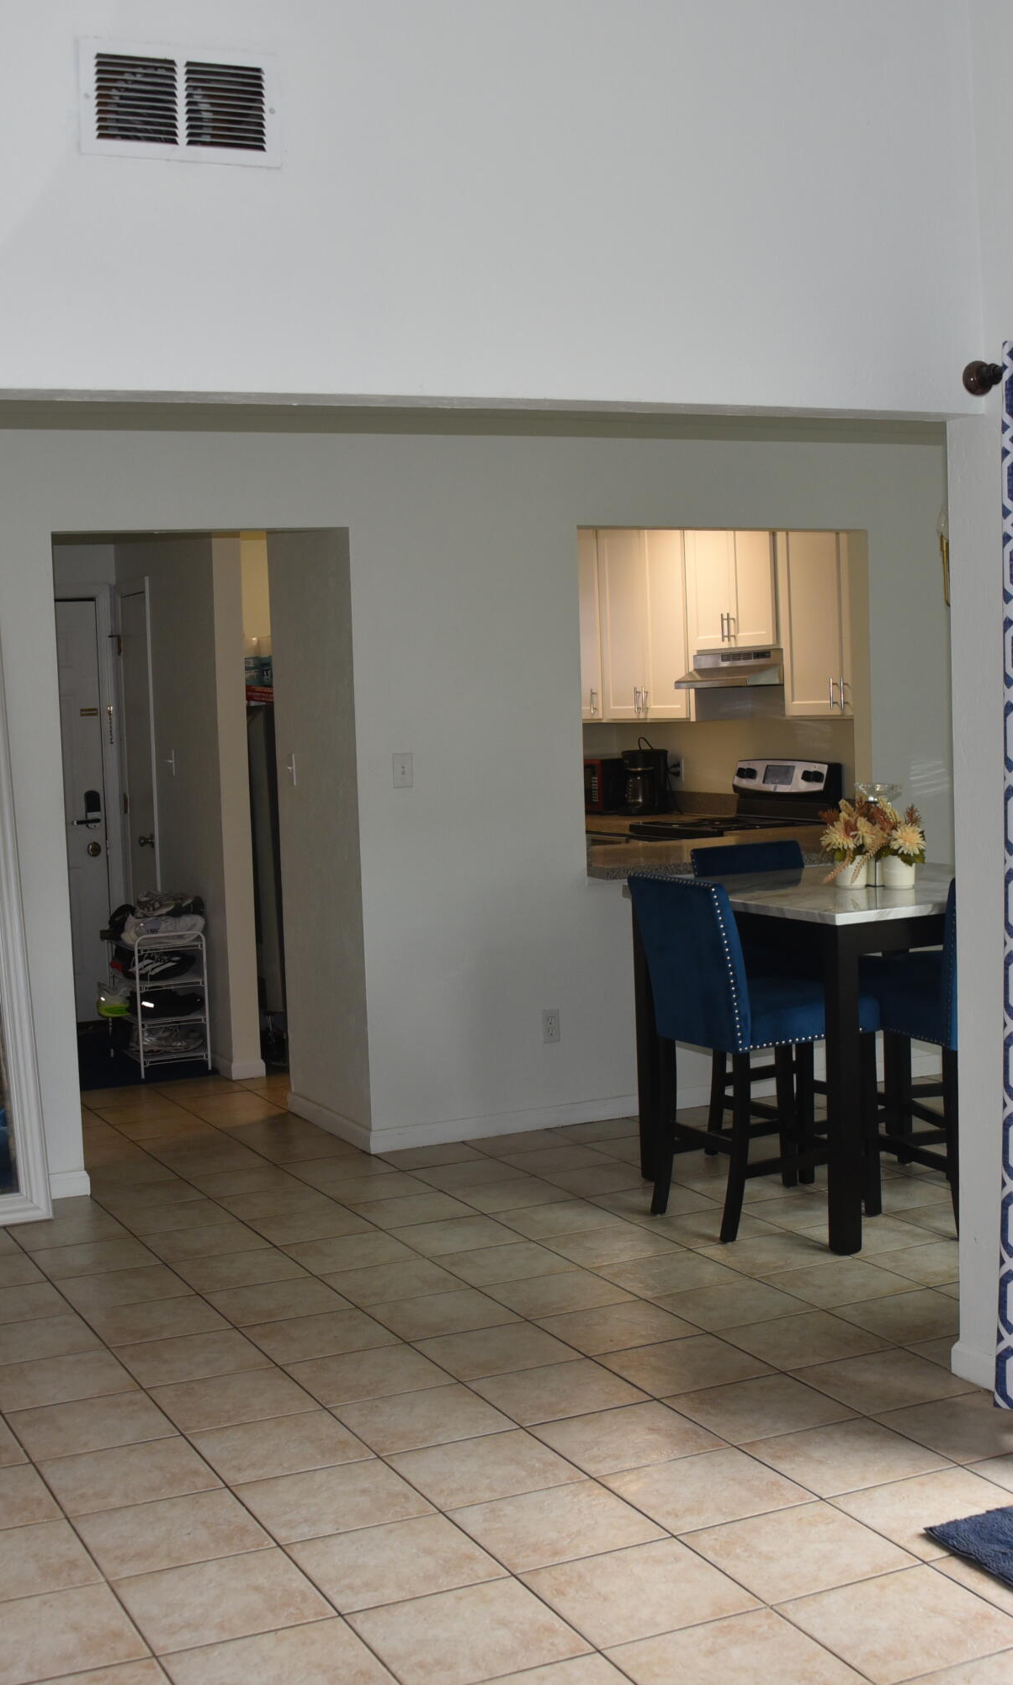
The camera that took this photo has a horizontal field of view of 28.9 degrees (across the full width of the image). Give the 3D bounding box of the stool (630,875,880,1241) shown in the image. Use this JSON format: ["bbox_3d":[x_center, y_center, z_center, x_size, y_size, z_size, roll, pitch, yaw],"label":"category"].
[{"bbox_3d":[0.712,0.576,5.597,0.580,0.980,0.470,-4,5,-25],"label":"stool"}]

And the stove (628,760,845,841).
[{"bbox_3d":[0.936,0.249,8.582,0.700,1.176,0.770,-4,5,-25],"label":"stove"}]

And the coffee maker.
[{"bbox_3d":[0.681,-0.304,9.504,0.180,0.330,0.220,2,6,43],"label":"coffee maker"}]

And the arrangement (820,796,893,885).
[{"bbox_3d":[1.013,0.002,5.722,0.200,0.256,0.180,-2,4,0],"label":"arrangement"}]

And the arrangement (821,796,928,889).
[{"bbox_3d":[1.075,0.000,5.719,0.310,0.256,0.190,-2,4,0],"label":"arrangement"}]

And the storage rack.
[{"bbox_3d":[-1.458,0.653,8.246,0.290,0.580,0.530,-4,5,-25],"label":"storage rack"}]

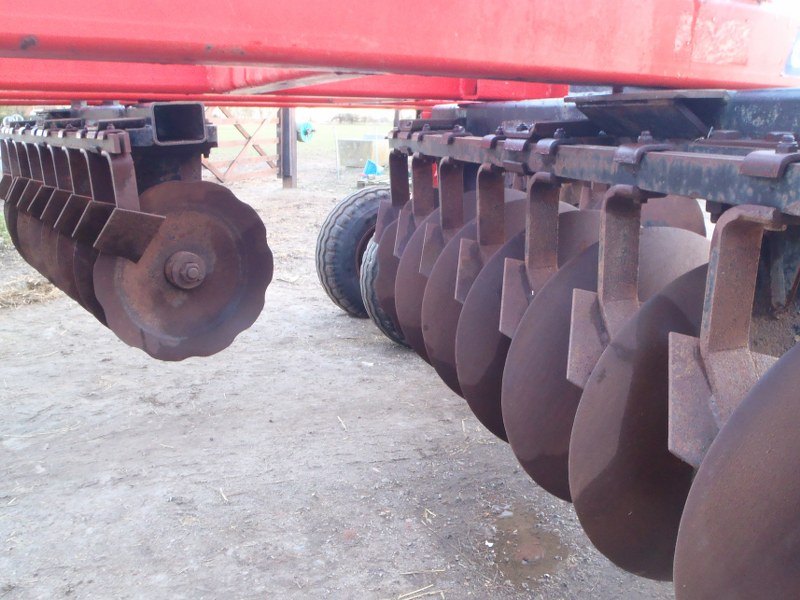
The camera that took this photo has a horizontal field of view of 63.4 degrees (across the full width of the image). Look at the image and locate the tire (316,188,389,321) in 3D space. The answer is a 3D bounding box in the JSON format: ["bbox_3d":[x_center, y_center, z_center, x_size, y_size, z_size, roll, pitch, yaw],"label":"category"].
[{"bbox_3d":[-0.085,-0.250,3.678,0.770,0.770,0.268,-7,18,-29],"label":"tire"}]

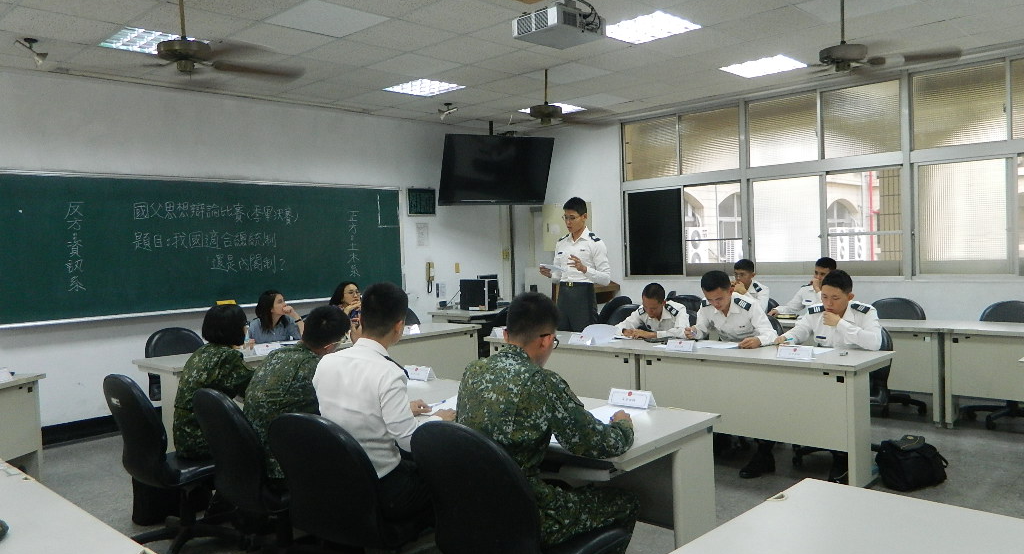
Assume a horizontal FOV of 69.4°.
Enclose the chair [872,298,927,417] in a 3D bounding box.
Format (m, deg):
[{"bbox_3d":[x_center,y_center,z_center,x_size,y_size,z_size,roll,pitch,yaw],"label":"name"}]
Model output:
[{"bbox_3d":[3.264,0.669,6.378,0.600,0.920,0.640,1,3,44],"label":"chair"}]

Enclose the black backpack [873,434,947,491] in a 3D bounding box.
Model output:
[{"bbox_3d":[2.414,1.098,4.467,0.360,0.280,0.260,-2,3,-12],"label":"black backpack"}]

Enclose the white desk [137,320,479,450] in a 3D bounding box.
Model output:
[{"bbox_3d":[-1.526,0.899,6.320,0.704,0.689,2.928,0,3,44],"label":"white desk"}]

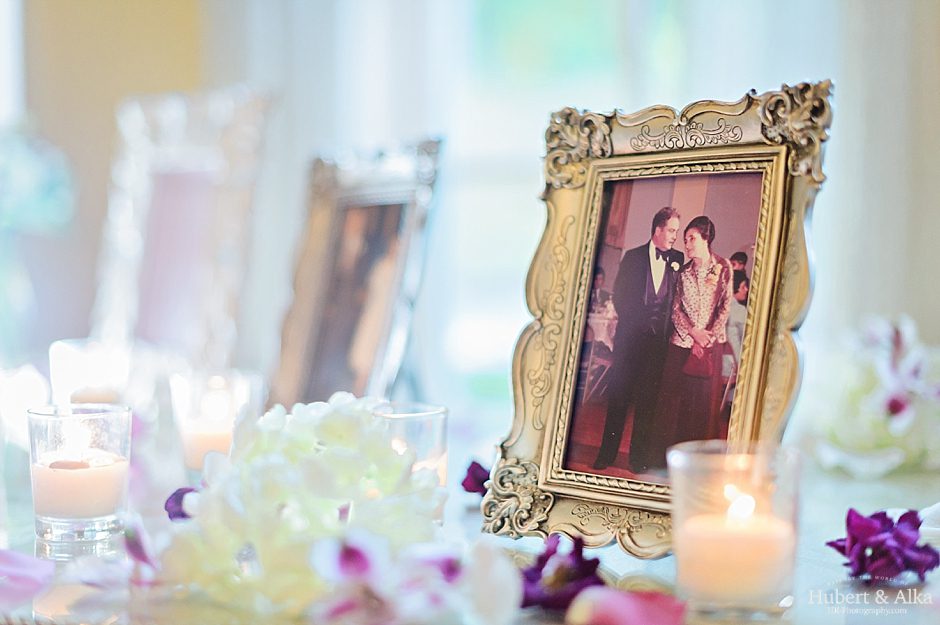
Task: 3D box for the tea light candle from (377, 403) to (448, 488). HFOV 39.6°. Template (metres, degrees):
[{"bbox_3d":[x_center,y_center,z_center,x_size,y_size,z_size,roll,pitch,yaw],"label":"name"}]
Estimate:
[{"bbox_3d":[-0.038,0.085,0.710,0.051,0.062,0.051,1,1,-3],"label":"tea light candle"}]

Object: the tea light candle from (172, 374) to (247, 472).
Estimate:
[{"bbox_3d":[-0.170,0.078,0.877,0.051,0.062,0.051,1,1,-11],"label":"tea light candle"}]

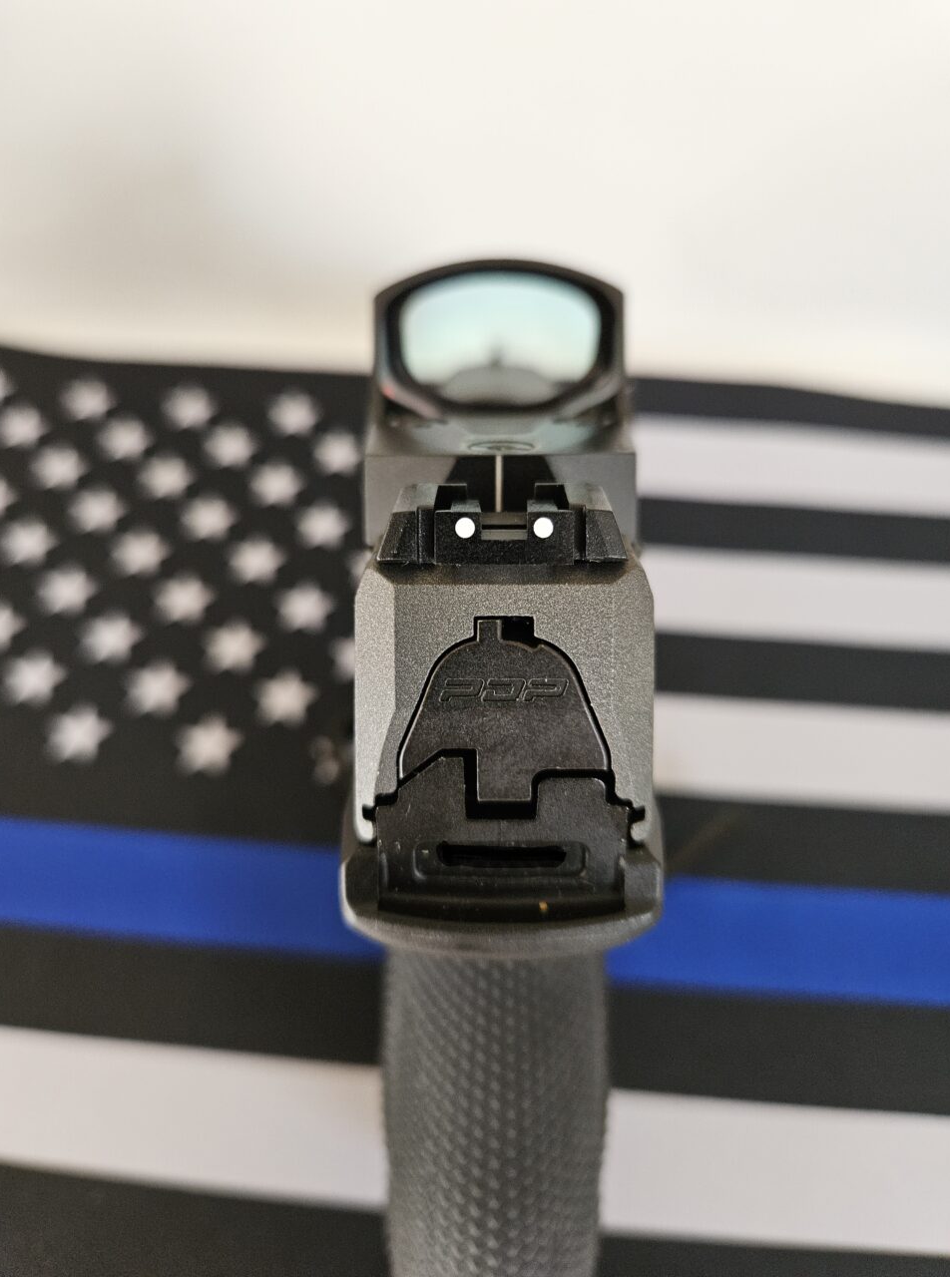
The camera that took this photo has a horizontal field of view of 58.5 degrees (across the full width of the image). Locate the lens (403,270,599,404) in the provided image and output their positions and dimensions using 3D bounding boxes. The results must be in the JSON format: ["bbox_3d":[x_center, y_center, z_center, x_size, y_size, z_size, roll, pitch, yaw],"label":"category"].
[{"bbox_3d":[0.003,-0.038,0.107,0.026,0.017,0.005,0,25,0],"label":"lens"}]

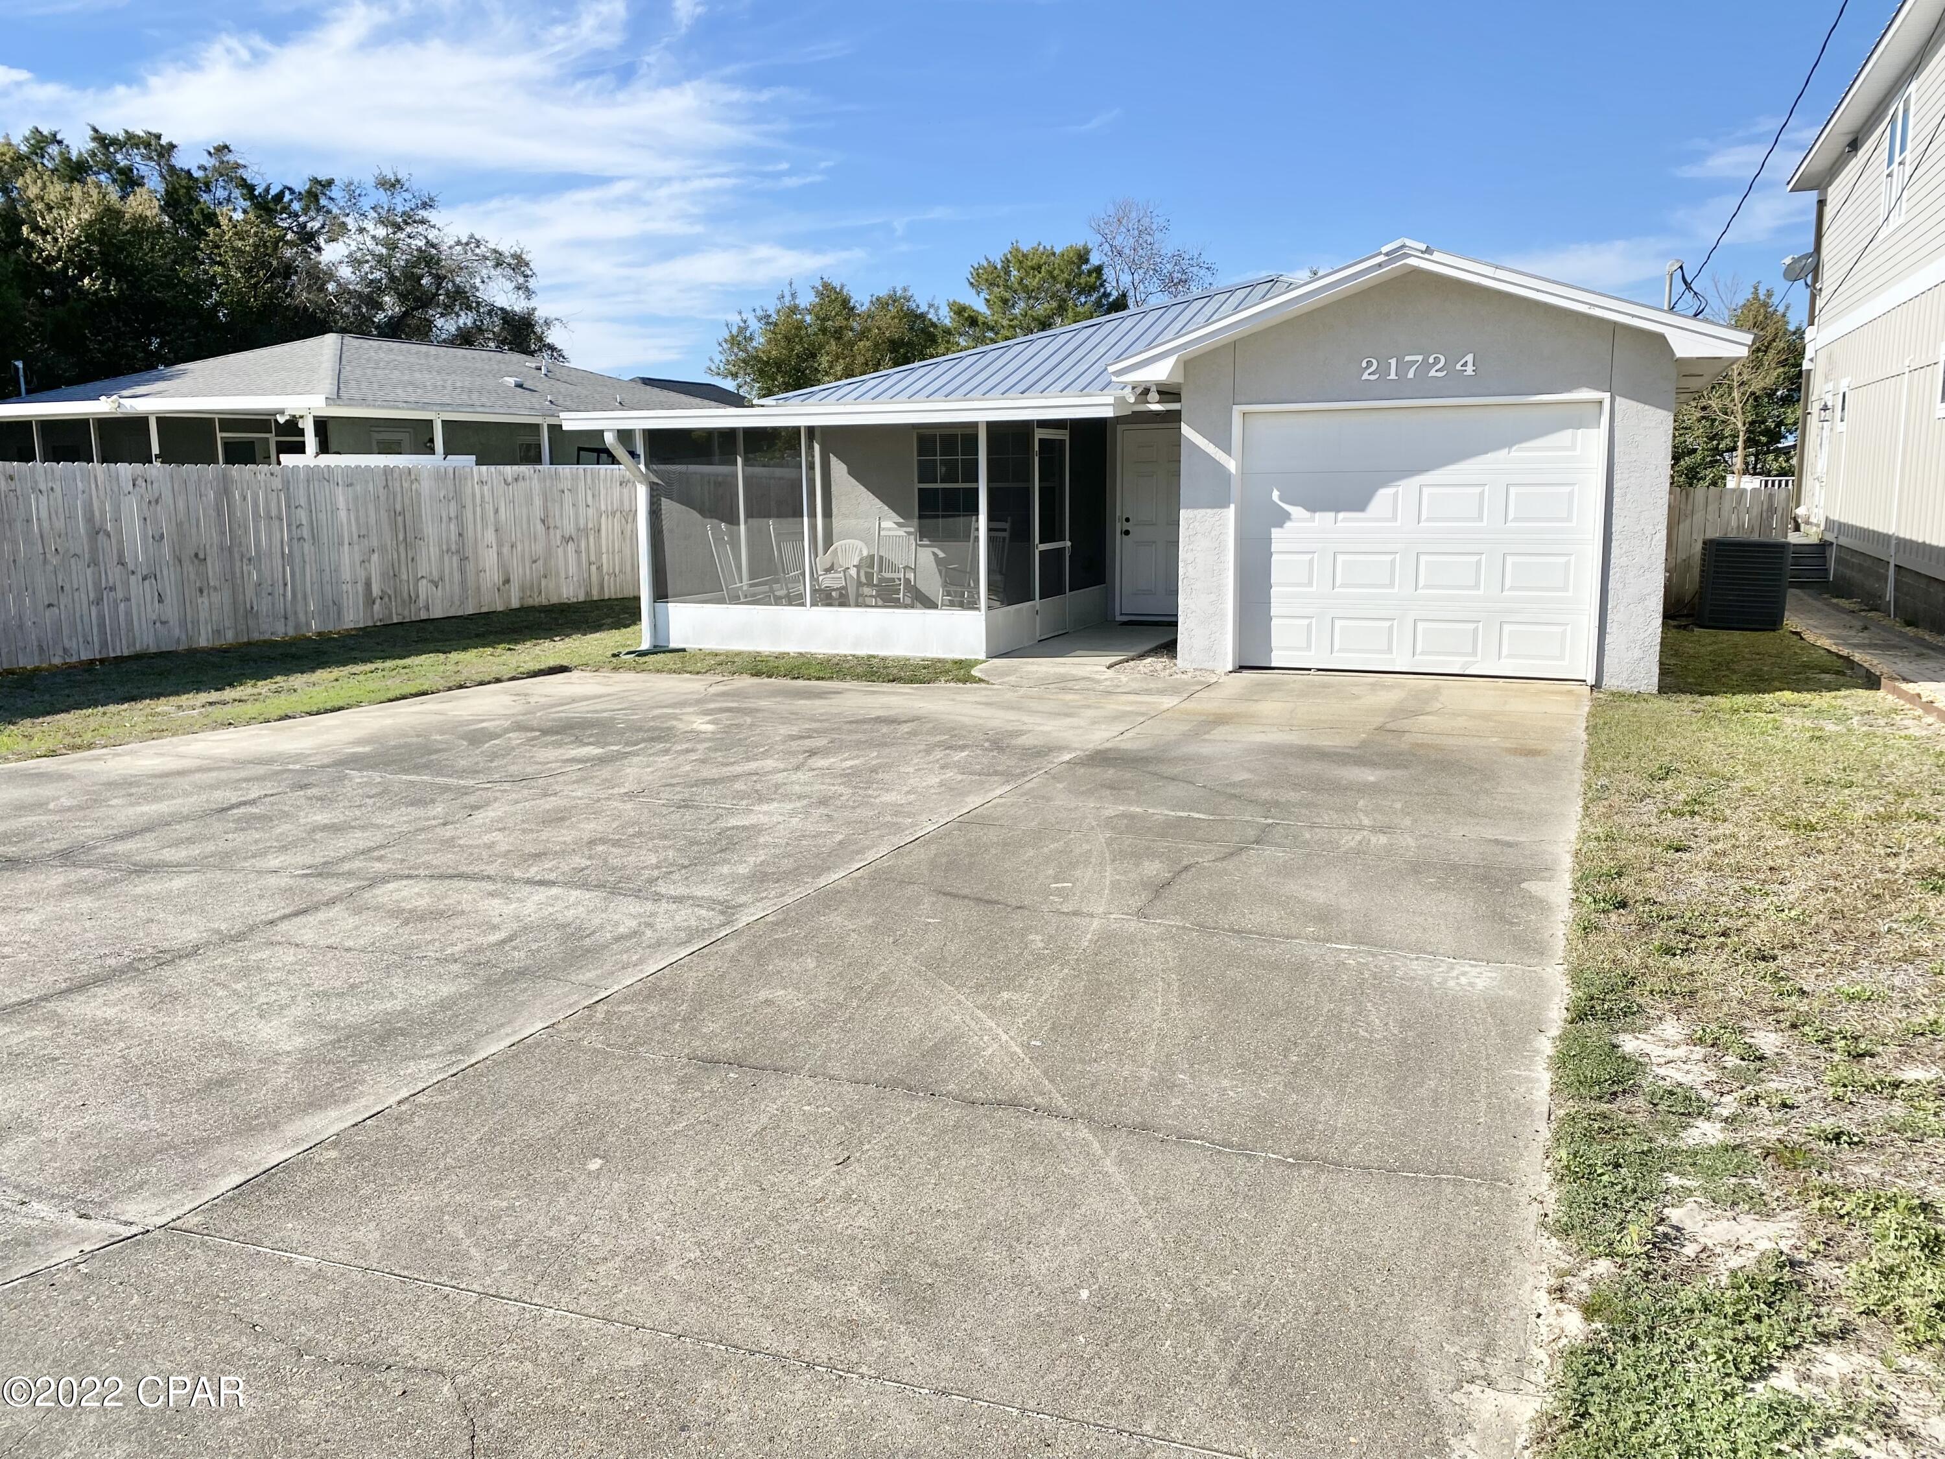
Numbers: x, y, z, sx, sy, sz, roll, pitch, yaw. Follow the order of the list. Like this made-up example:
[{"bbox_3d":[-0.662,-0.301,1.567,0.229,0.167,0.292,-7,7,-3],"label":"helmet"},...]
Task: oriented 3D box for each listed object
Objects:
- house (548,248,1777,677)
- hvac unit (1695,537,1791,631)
[{"bbox_3d":[3.310,-3.595,18.398,10.300,4.300,13.300,3,10,22],"label":"house"},{"bbox_3d":[8.298,-1.578,15.790,0.790,0.940,0.790,3,10,22],"label":"hvac unit"}]

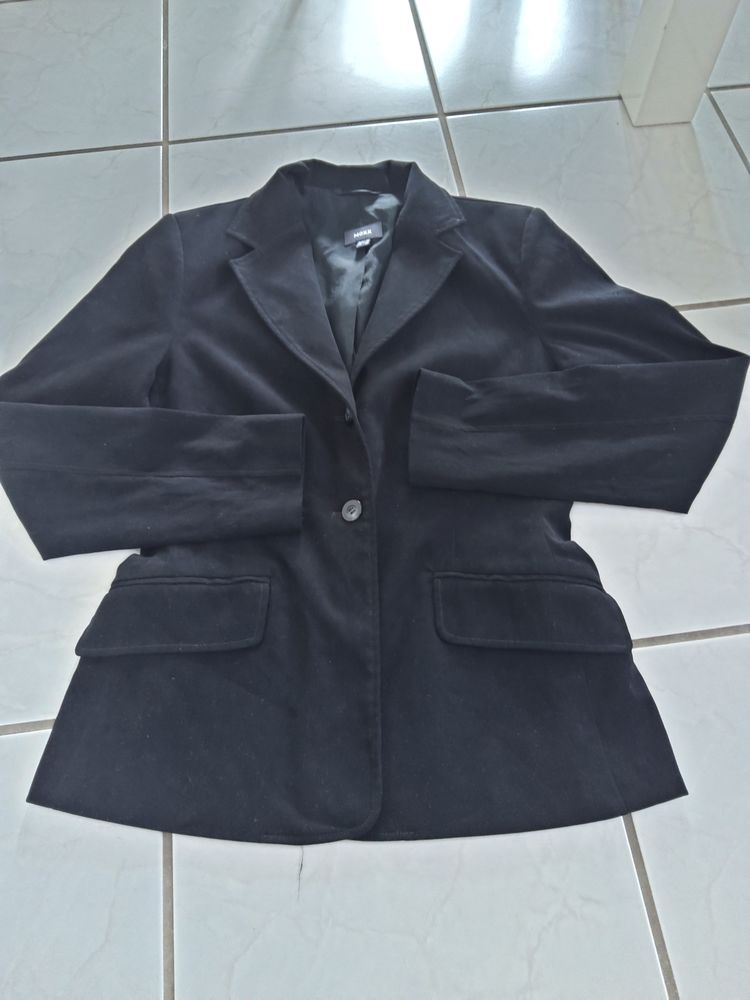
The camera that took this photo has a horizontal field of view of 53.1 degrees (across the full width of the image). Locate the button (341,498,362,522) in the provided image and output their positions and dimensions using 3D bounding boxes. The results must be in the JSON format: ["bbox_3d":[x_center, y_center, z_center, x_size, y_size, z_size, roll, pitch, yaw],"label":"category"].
[{"bbox_3d":[-0.020,0.009,0.633,0.019,0.004,0.019,0,63,1],"label":"button"}]

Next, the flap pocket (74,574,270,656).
[{"bbox_3d":[-0.162,0.092,0.604,0.155,0.018,0.063,-3,65,6],"label":"flap pocket"}]

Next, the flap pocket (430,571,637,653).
[{"bbox_3d":[0.125,0.090,0.600,0.158,0.018,0.061,3,64,-4],"label":"flap pocket"}]

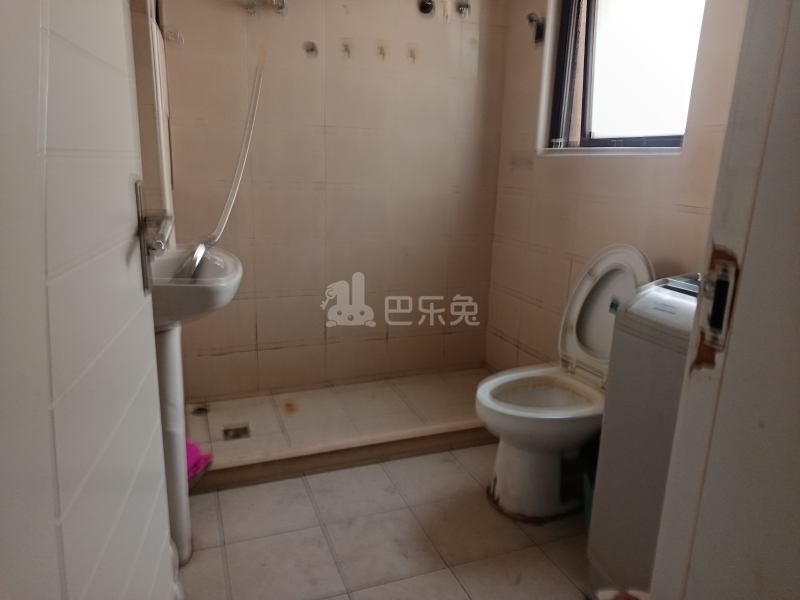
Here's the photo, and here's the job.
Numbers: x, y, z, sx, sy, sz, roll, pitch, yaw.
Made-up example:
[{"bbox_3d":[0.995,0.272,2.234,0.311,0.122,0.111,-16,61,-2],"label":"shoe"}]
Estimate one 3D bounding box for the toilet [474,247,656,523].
[{"bbox_3d":[0.519,0.256,1.890,0.590,0.872,0.410,-5,16,-26],"label":"toilet"}]

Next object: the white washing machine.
[{"bbox_3d":[0.883,0.408,1.336,0.540,0.870,0.530,-4,15,-20],"label":"white washing machine"}]

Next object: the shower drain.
[{"bbox_3d":[-0.697,0.566,2.374,0.103,0.010,0.108,-4,15,-20],"label":"shower drain"}]

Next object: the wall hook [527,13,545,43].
[{"bbox_3d":[0.607,-1.215,2.479,0.054,0.107,0.045,-4,15,-20],"label":"wall hook"}]

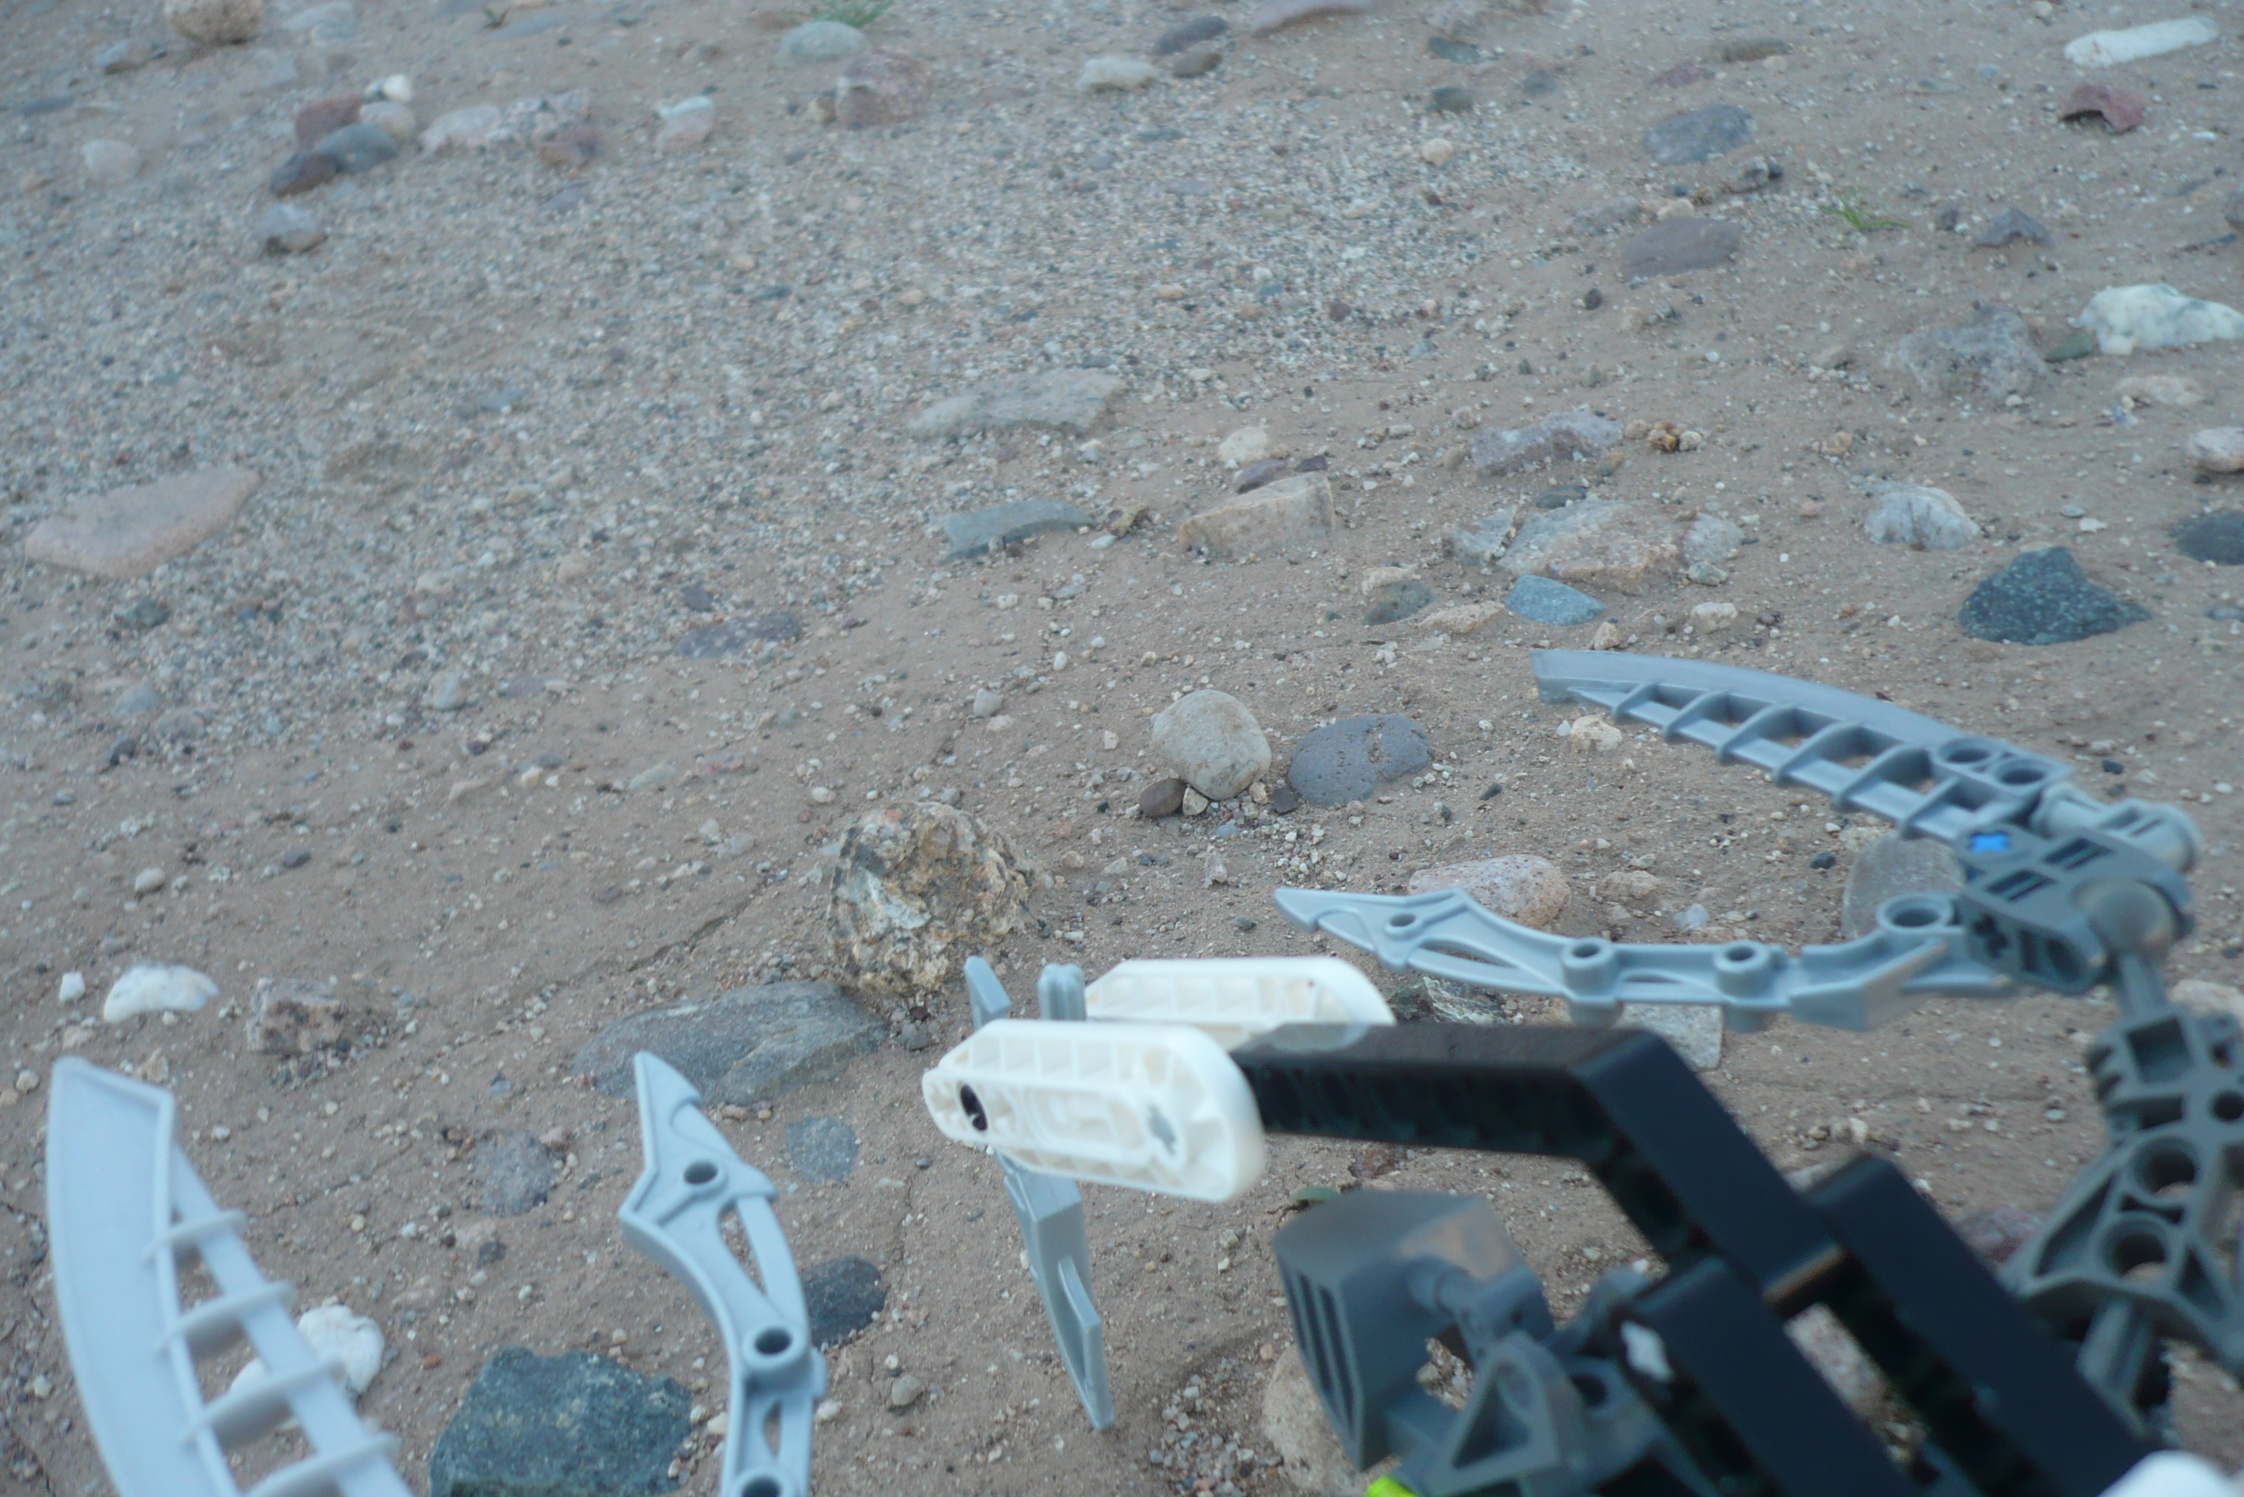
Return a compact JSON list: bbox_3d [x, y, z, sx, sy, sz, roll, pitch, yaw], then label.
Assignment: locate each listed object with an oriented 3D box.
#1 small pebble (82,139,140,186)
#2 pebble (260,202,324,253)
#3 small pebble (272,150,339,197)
[{"bbox_3d":[-0.291,-0.169,0.653,0.018,0.010,0.014,-20,39,-18],"label":"small pebble"},{"bbox_3d":[-0.221,-0.139,0.604,0.018,0.010,0.015,-18,39,-15],"label":"pebble"},{"bbox_3d":[-0.229,-0.161,0.635,0.014,0.009,0.020,26,47,35],"label":"small pebble"}]

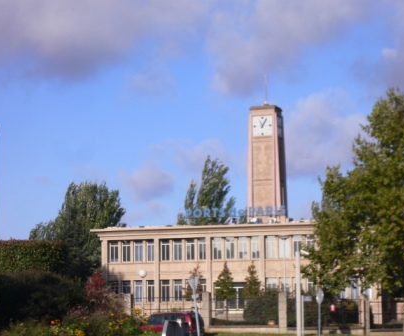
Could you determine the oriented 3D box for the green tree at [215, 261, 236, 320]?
[{"bbox_3d":[2.084,10.268,113.736,1.850,4.794,1.850,-1,-6,0],"label":"green tree"}]

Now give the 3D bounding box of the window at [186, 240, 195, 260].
[{"bbox_3d":[-1.081,7.984,132.303,0.864,2.082,0.180,-3,-7,18],"label":"window"}]

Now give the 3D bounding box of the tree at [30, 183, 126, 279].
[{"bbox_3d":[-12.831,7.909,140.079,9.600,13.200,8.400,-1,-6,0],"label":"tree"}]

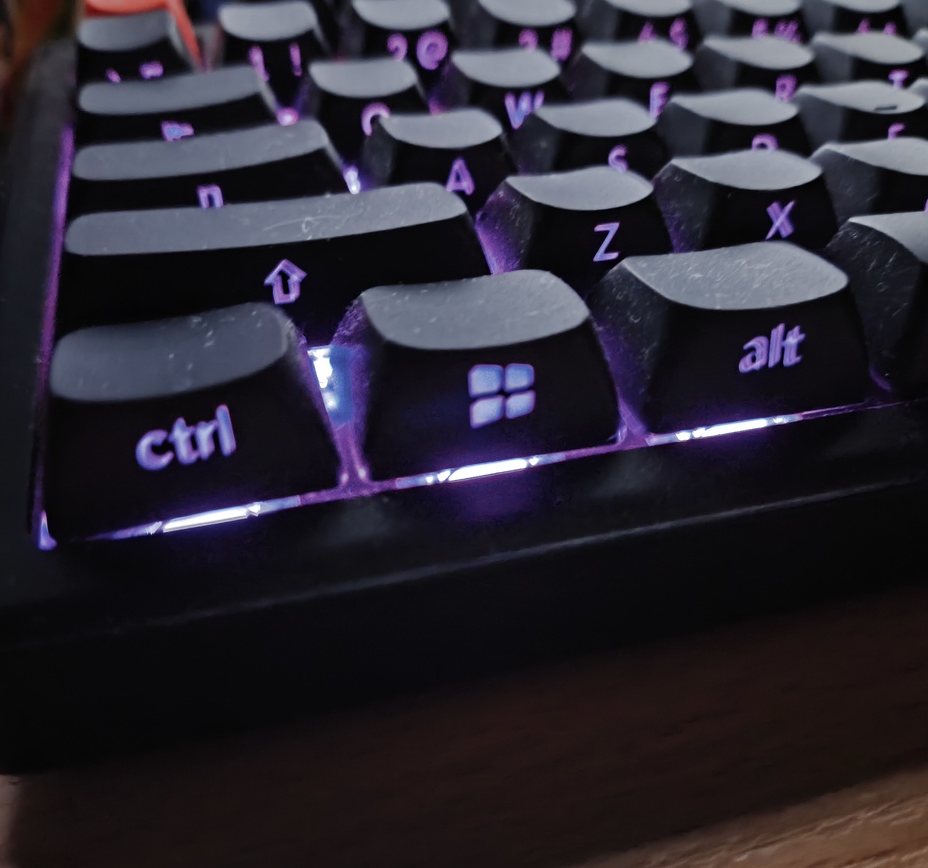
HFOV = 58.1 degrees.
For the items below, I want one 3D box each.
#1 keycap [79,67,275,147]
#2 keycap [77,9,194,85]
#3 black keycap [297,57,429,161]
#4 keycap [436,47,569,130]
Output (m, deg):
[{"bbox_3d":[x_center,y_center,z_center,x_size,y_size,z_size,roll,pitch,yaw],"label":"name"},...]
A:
[{"bbox_3d":[-0.036,-0.039,0.105,0.028,0.010,0.018,-10,44,-14],"label":"keycap"},{"bbox_3d":[-0.046,-0.052,0.117,0.018,0.011,0.018,-10,44,-14],"label":"keycap"},{"bbox_3d":[-0.013,-0.043,0.110,0.018,0.010,0.018,-10,44,-14],"label":"black keycap"},{"bbox_3d":[0.005,-0.046,0.115,0.018,0.010,0.018,-10,44,-14],"label":"keycap"}]

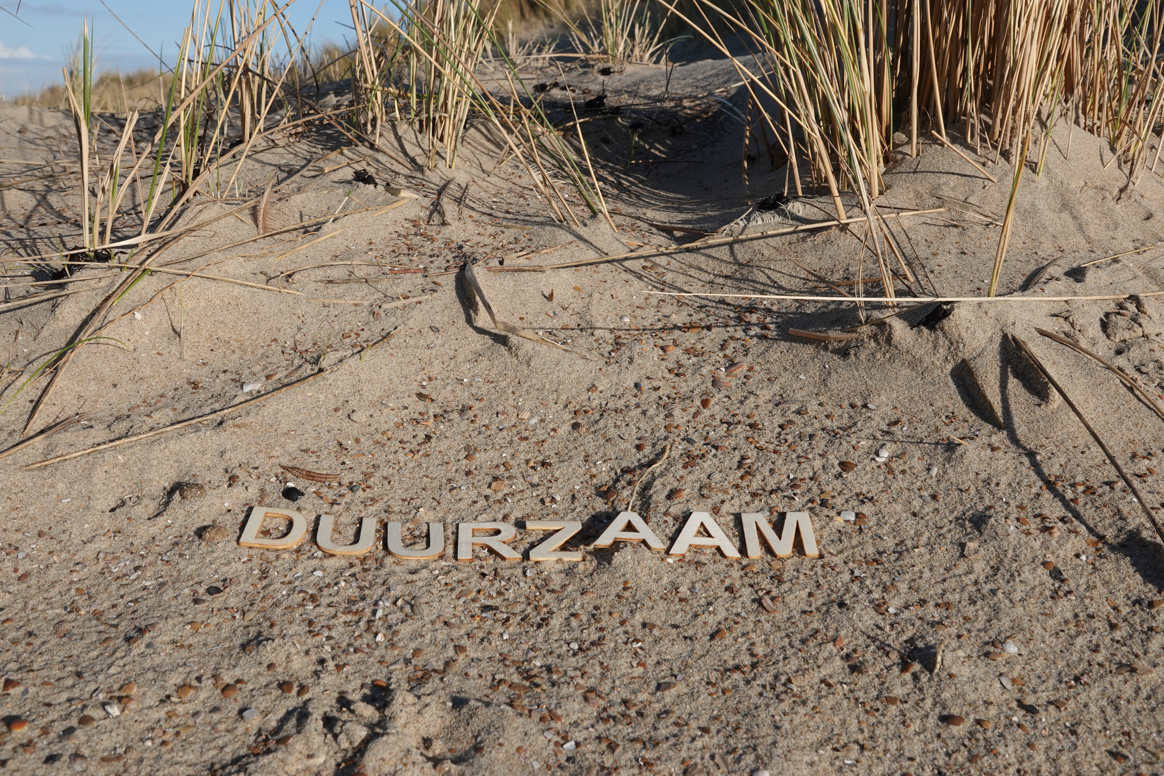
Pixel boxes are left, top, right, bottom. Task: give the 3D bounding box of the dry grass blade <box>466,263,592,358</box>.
[{"bbox_3d":[-0.088,-0.089,1.287,0.067,0.019,0.286,-15,32,-28],"label":"dry grass blade"}]

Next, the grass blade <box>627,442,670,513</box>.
[{"bbox_3d":[0.056,0.068,0.957,0.013,0.011,0.109,9,29,18],"label":"grass blade"}]

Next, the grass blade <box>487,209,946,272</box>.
[{"bbox_3d":[0.189,-0.197,1.516,0.640,0.012,0.044,-9,27,-14],"label":"grass blade"}]

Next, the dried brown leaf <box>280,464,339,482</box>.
[{"bbox_3d":[-0.232,0.070,0.977,0.057,0.005,0.016,8,27,17],"label":"dried brown leaf"}]

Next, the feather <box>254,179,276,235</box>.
[{"bbox_3d":[-0.376,-0.215,1.380,0.020,0.071,0.018,12,13,0],"label":"feather"}]

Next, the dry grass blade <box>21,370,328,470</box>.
[{"bbox_3d":[-0.357,0.025,1.060,0.290,0.005,0.017,-21,33,-37],"label":"dry grass blade"}]

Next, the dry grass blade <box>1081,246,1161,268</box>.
[{"bbox_3d":[0.651,-0.162,1.409,0.117,0.005,0.005,-15,29,-16],"label":"dry grass blade"}]

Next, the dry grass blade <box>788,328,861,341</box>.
[{"bbox_3d":[0.254,-0.058,1.220,0.071,0.006,0.019,5,26,11],"label":"dry grass blade"}]

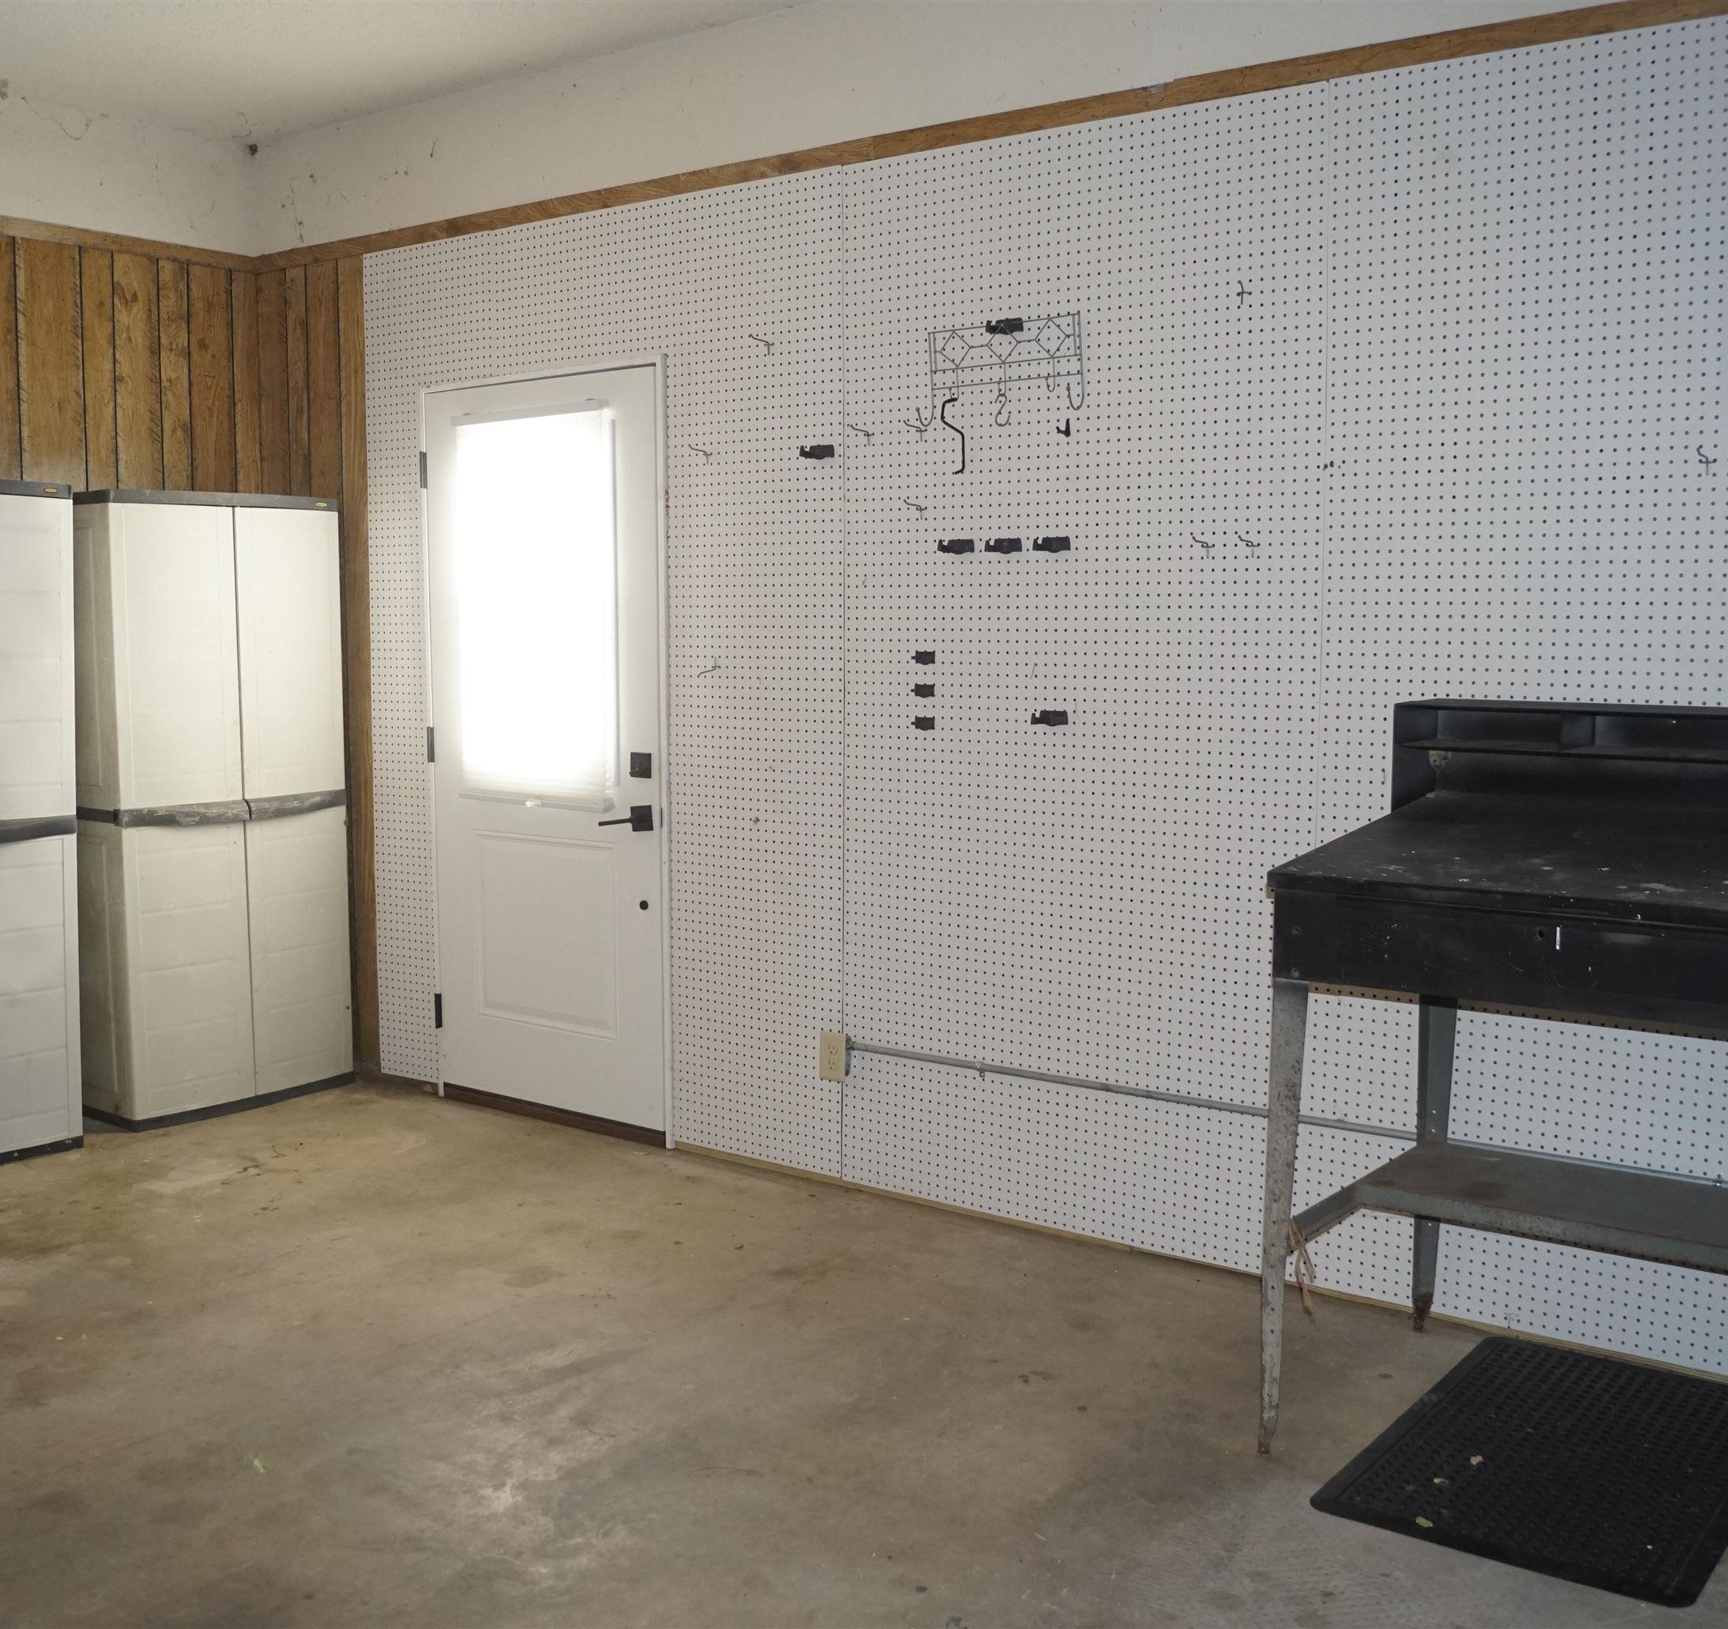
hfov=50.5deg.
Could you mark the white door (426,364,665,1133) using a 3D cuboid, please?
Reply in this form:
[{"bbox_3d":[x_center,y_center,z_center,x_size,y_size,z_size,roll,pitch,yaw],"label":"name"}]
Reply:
[{"bbox_3d":[-0.884,-0.179,5.080,0.914,2.030,0.045,5,8,37],"label":"white door"}]

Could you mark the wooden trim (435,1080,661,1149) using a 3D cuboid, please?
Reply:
[{"bbox_3d":[-0.881,0.843,5.186,0.925,0.045,0.045,5,8,37],"label":"wooden trim"}]

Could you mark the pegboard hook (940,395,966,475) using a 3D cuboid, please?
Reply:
[{"bbox_3d":[0.197,-0.854,4.136,0.055,0.172,0.040,5,8,37],"label":"pegboard hook"}]

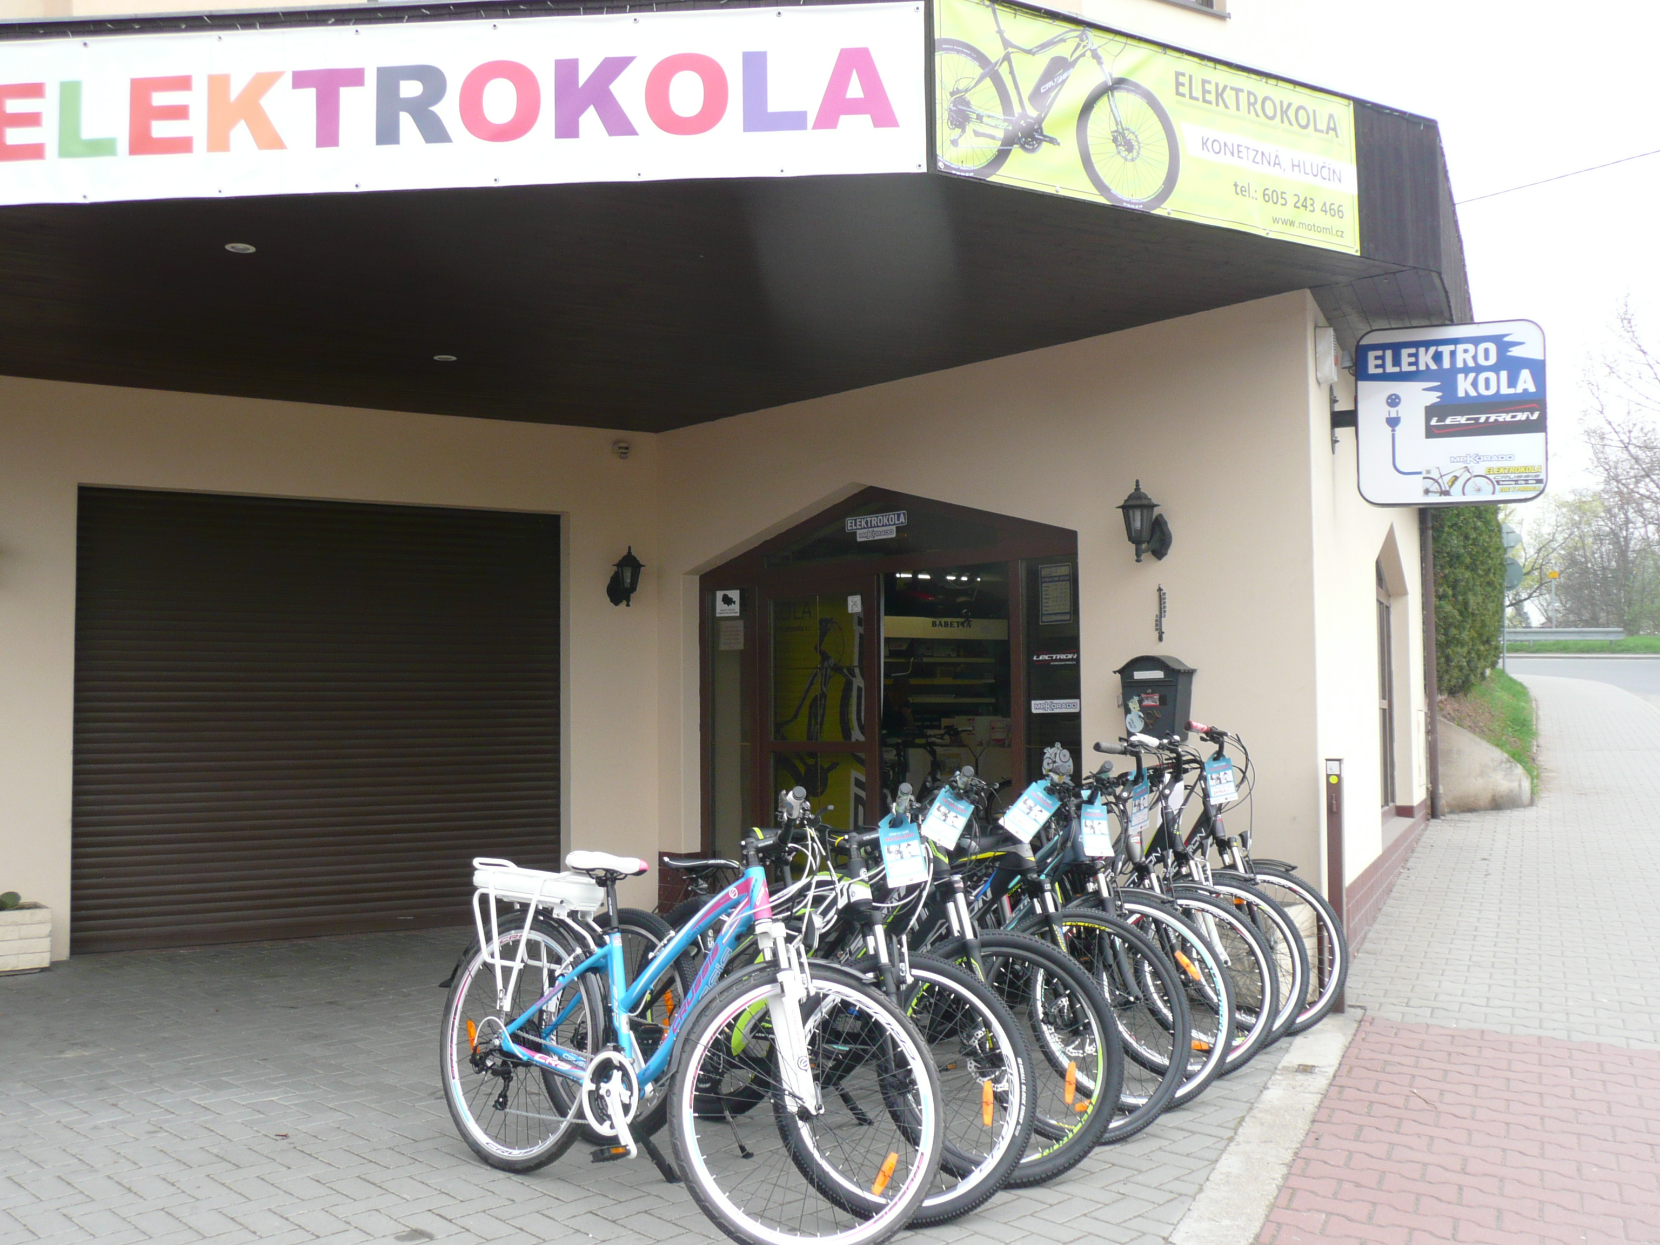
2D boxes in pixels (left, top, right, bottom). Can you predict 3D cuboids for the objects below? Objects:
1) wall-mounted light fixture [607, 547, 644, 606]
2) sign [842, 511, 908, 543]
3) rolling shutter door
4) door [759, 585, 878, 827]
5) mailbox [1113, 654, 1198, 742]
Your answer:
[{"bbox_3d":[-1.286,-0.286,10.331,0.195,0.382,0.265,1,-4,-30],"label":"wall-mounted light fixture"},{"bbox_3d":[0.267,-0.546,9.388,0.020,0.139,0.487,3,-5,-44],"label":"sign"},{"bbox_3d":[-2.934,0.560,9.672,2.821,2.570,0.070,1,-4,-30],"label":"rolling shutter door"},{"bbox_3d":[-0.075,0.784,9.709,0.070,2.070,1.040,3,-5,-44],"label":"door"},{"bbox_3d":[1.527,0.356,7.661,0.150,0.402,0.370,3,-5,-44],"label":"mailbox"}]

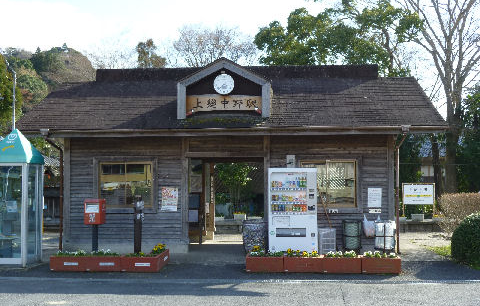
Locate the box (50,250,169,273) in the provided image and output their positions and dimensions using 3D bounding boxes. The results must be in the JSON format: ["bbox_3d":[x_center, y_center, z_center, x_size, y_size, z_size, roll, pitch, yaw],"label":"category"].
[{"bbox_3d":[-2.419,2.037,11.054,1.960,0.270,1.120,0,-2,5],"label":"box"}]

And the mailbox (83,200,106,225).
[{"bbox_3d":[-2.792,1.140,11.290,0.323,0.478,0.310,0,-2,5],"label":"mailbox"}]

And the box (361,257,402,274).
[{"bbox_3d":[2.605,2.071,10.861,0.702,0.275,0.440,-1,-3,6],"label":"box"}]

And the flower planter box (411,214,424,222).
[{"bbox_3d":[5.341,1.941,17.547,0.379,0.225,0.280,0,-2,5],"label":"flower planter box"}]

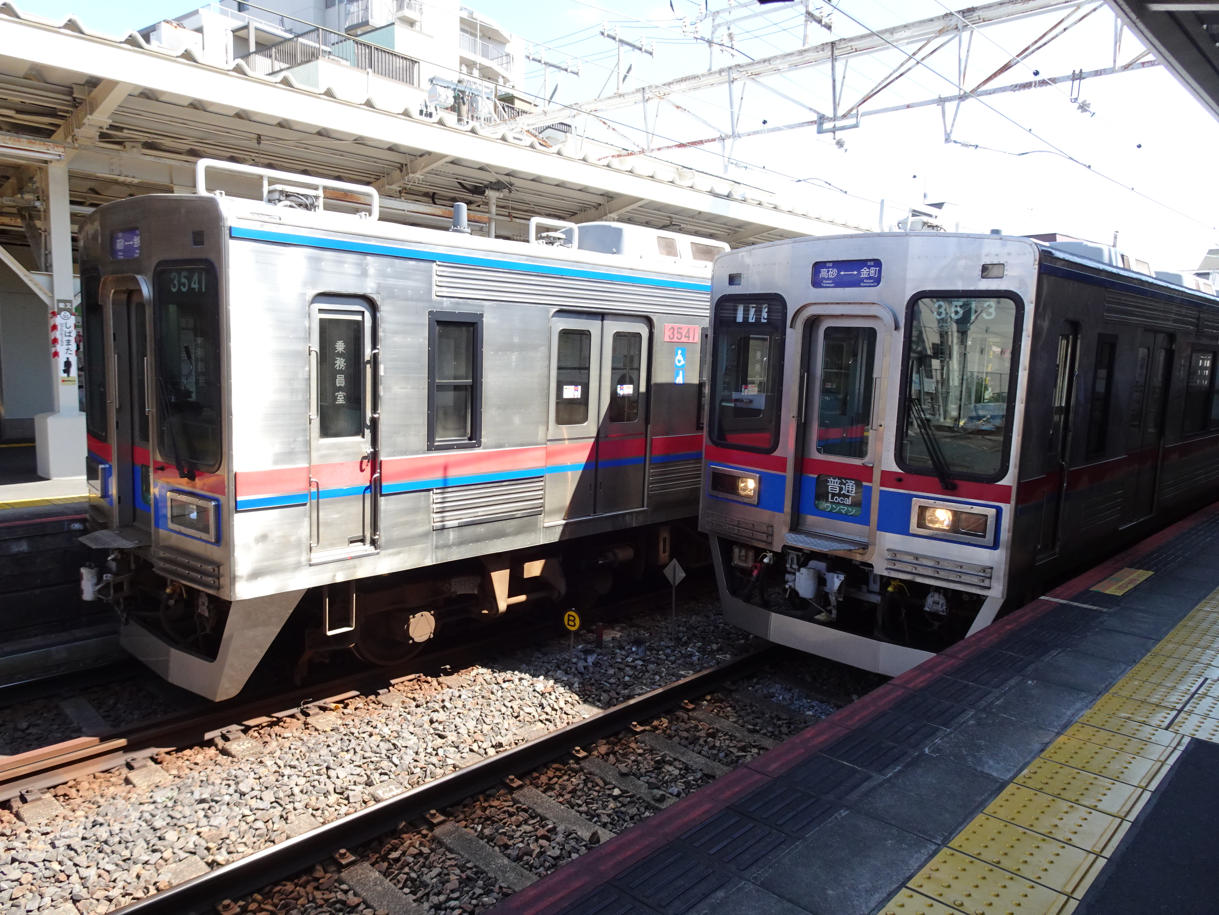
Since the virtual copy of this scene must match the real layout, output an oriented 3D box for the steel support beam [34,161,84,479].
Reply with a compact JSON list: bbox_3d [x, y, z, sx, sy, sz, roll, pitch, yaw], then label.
[{"bbox_3d":[-5.853,-1.442,9.052,0.502,3.302,0.451,9,10,44],"label":"steel support beam"}]

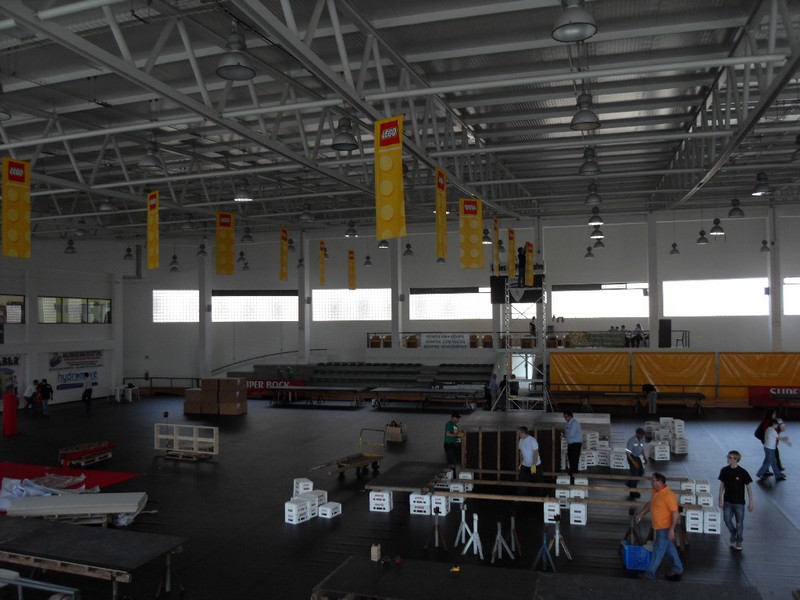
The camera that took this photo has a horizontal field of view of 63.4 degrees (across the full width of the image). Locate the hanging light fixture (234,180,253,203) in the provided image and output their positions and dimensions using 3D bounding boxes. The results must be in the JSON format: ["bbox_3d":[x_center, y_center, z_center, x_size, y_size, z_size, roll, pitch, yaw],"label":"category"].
[{"bbox_3d":[-4.001,-2.829,16.584,0.495,0.540,0.495,-1,-2,16],"label":"hanging light fixture"}]

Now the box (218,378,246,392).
[{"bbox_3d":[-7.419,3.780,28.829,0.950,0.520,0.680,-1,-2,16],"label":"box"}]

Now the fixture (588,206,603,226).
[{"bbox_3d":[6.408,-2.782,21.175,0.495,0.540,0.495,-1,-2,16],"label":"fixture"}]

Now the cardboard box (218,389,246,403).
[{"bbox_3d":[-7.929,4.629,30.922,1.100,0.566,0.700,-1,-2,18],"label":"cardboard box"}]

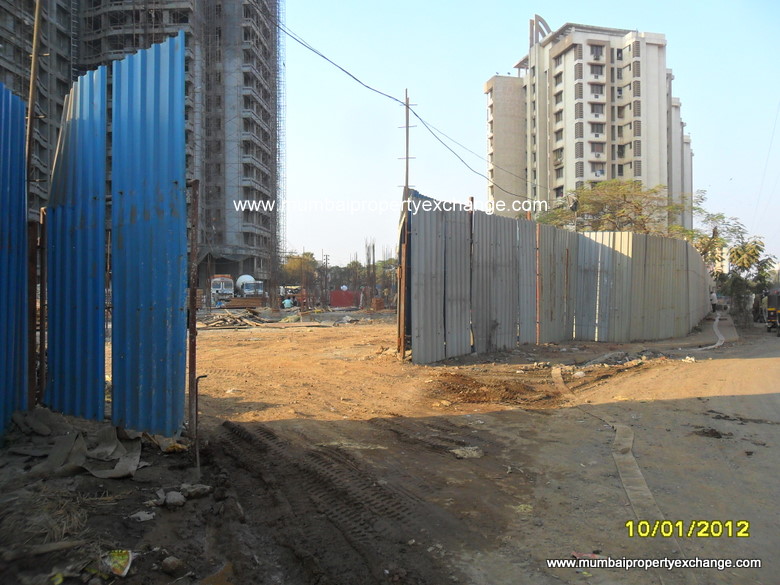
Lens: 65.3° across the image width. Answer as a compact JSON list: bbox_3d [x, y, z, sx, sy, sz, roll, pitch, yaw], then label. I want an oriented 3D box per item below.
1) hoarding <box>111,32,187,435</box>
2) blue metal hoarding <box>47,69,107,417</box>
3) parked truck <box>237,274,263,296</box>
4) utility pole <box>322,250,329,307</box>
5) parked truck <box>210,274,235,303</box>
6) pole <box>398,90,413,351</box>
[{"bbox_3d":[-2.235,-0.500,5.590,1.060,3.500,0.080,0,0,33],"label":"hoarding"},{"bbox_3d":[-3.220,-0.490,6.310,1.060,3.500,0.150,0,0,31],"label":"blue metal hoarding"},{"bbox_3d":[-18.200,-0.280,77.200,2.500,3.750,8.000,0,0,-25],"label":"parked truck"},{"bbox_3d":[-8.730,-1.850,83.000,0.700,7.300,0.300,0,0,-6],"label":"utility pole"},{"bbox_3d":[-18.350,-0.050,66.700,2.450,3.350,7.500,0,0,-16],"label":"parked truck"},{"bbox_3d":[0.360,-1.600,14.100,0.280,6.200,0.170,0,0,0],"label":"pole"}]

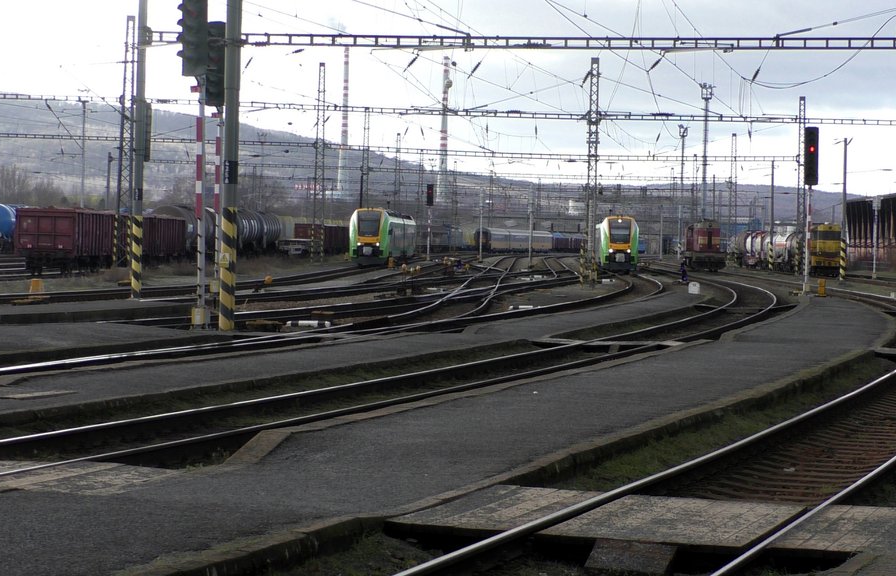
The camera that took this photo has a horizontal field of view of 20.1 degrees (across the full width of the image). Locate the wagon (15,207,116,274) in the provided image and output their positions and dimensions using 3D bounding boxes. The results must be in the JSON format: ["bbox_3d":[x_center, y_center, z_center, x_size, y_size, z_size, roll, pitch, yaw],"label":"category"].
[{"bbox_3d":[-19.000,-2.306,126.700,2.950,3.250,13.800,1,1,1],"label":"wagon"}]

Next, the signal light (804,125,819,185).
[{"bbox_3d":[13.531,-4.895,94.000,0.490,2.160,0.350,1,1,9],"label":"signal light"}]

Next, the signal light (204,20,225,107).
[{"bbox_3d":[-5.801,-5.583,63.000,0.440,2.130,0.330,2,1,18],"label":"signal light"}]

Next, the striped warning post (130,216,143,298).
[{"bbox_3d":[-8.450,-0.827,68.500,0.240,2.260,0.240,1,1,14],"label":"striped warning post"}]

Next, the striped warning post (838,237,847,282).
[{"bbox_3d":[21.247,-1.508,136.000,0.240,2.250,0.240,1,1,14],"label":"striped warning post"}]

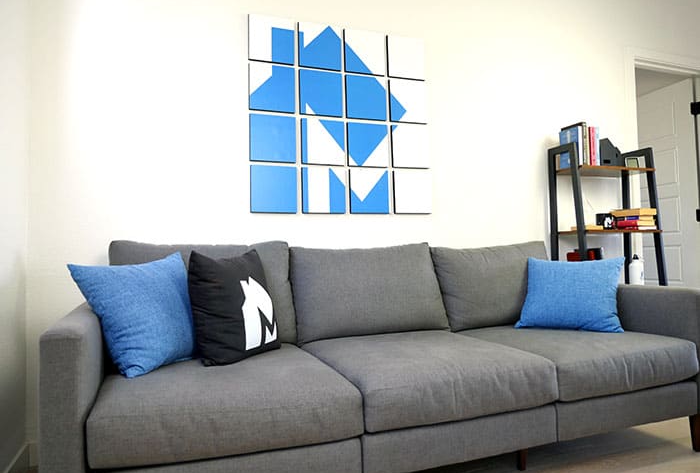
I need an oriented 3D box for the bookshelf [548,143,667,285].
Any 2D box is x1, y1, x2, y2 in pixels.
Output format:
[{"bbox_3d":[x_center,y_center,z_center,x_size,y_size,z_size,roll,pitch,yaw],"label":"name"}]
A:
[{"bbox_3d":[1.544,0.183,2.820,0.640,1.410,0.310,-1,-2,-20],"label":"bookshelf"}]

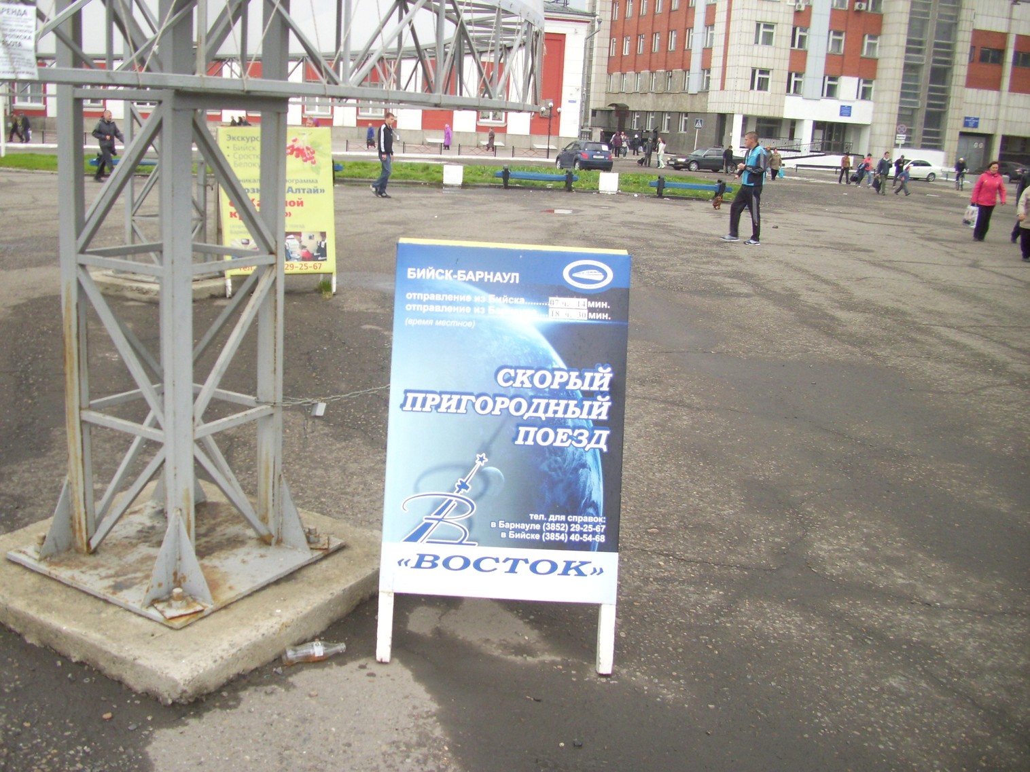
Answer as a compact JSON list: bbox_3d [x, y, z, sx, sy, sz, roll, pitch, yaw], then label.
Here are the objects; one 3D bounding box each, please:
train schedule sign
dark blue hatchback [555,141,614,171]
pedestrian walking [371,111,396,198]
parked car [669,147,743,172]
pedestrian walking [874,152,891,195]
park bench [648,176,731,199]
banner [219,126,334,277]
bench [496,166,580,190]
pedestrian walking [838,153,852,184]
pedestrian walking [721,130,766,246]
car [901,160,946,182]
[{"bbox_3d":[-0.013,0.179,3.195,0.720,1.230,0.620,4,14,1],"label":"train schedule sign"},{"bbox_3d":[3.501,-11.614,51.000,1.690,1.510,3.850,-1,15,-16],"label":"dark blue hatchback"},{"bbox_3d":[-2.706,-4.797,21.000,0.500,1.730,0.500,7,15,14],"label":"pedestrian walking"},{"bbox_3d":[10.608,-12.499,55.800,4.450,1.370,1.690,-4,16,-27],"label":"parked car"},{"bbox_3d":[15.095,-8.721,41.500,0.600,1.740,0.500,-1,15,-16],"label":"pedestrian walking"},{"bbox_3d":[5.051,-5.675,29.106,2.350,0.570,0.480,2,14,-6],"label":"park bench"},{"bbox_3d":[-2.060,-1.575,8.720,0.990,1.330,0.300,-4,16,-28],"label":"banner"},{"bbox_3d":[0.570,-5.786,28.362,2.350,0.570,0.480,2,14,-6],"label":"bench"},{"bbox_3d":[17.795,-11.726,54.500,0.580,1.690,0.480,0,15,-13],"label":"pedestrian walking"},{"bbox_3d":[3.721,-3.199,16.384,0.650,1.770,0.480,1,14,-13],"label":"pedestrian walking"},{"bbox_3d":[26.300,-14.336,67.000,4.450,1.420,1.700,-3,16,-25],"label":"car"}]

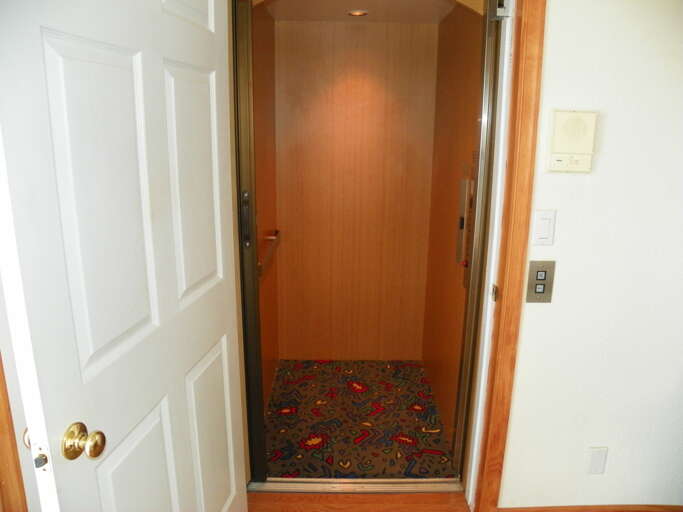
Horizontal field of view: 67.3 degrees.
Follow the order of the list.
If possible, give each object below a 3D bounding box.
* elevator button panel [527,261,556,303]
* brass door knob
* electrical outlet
[{"bbox_3d":[0.665,0.088,1.708,0.084,0.144,0.006,0,14,-1],"label":"elevator button panel"},{"bbox_3d":[-0.453,0.337,0.922,0.058,0.064,0.064,3,14,9],"label":"brass door knob"},{"bbox_3d":[0.951,0.760,1.897,0.071,0.115,0.010,1,14,0],"label":"electrical outlet"}]

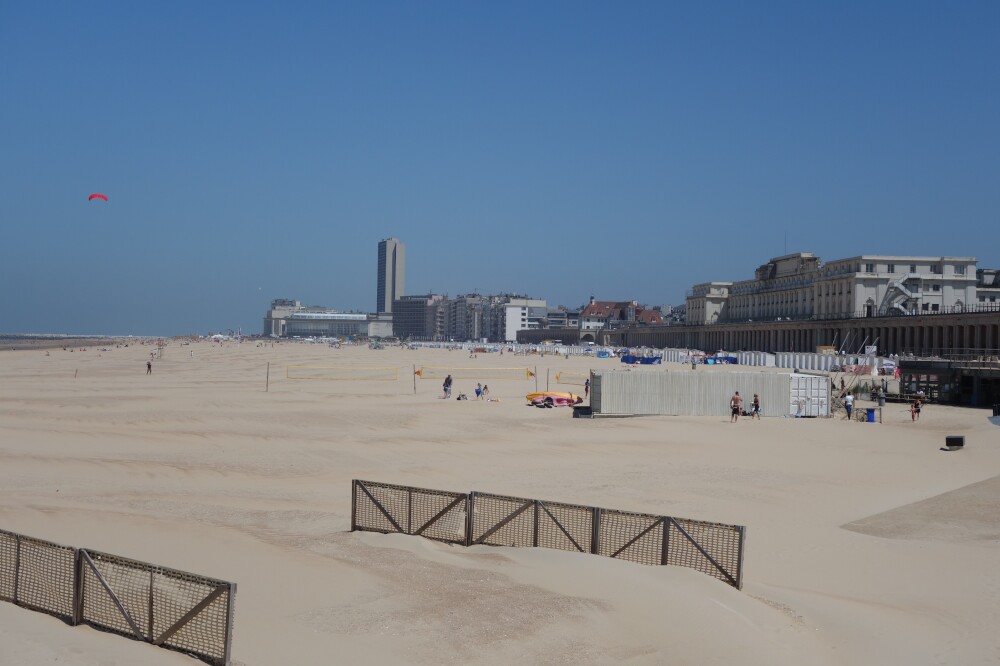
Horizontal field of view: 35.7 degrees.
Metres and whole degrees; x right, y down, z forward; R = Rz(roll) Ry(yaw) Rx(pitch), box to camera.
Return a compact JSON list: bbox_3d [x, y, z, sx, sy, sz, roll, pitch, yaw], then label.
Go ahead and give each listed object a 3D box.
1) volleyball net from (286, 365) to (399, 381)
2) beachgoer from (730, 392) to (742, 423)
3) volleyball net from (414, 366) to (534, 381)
[{"bbox_3d":[-12.965,3.301,128.000,9.100,1.050,0.080,1,0,0],"label":"volleyball net"},{"bbox_3d":[13.682,4.289,90.000,0.650,1.820,0.420,1,0,13],"label":"beachgoer"},{"bbox_3d":[-2.091,3.368,129.000,9.700,1.050,0.080,1,0,0],"label":"volleyball net"}]

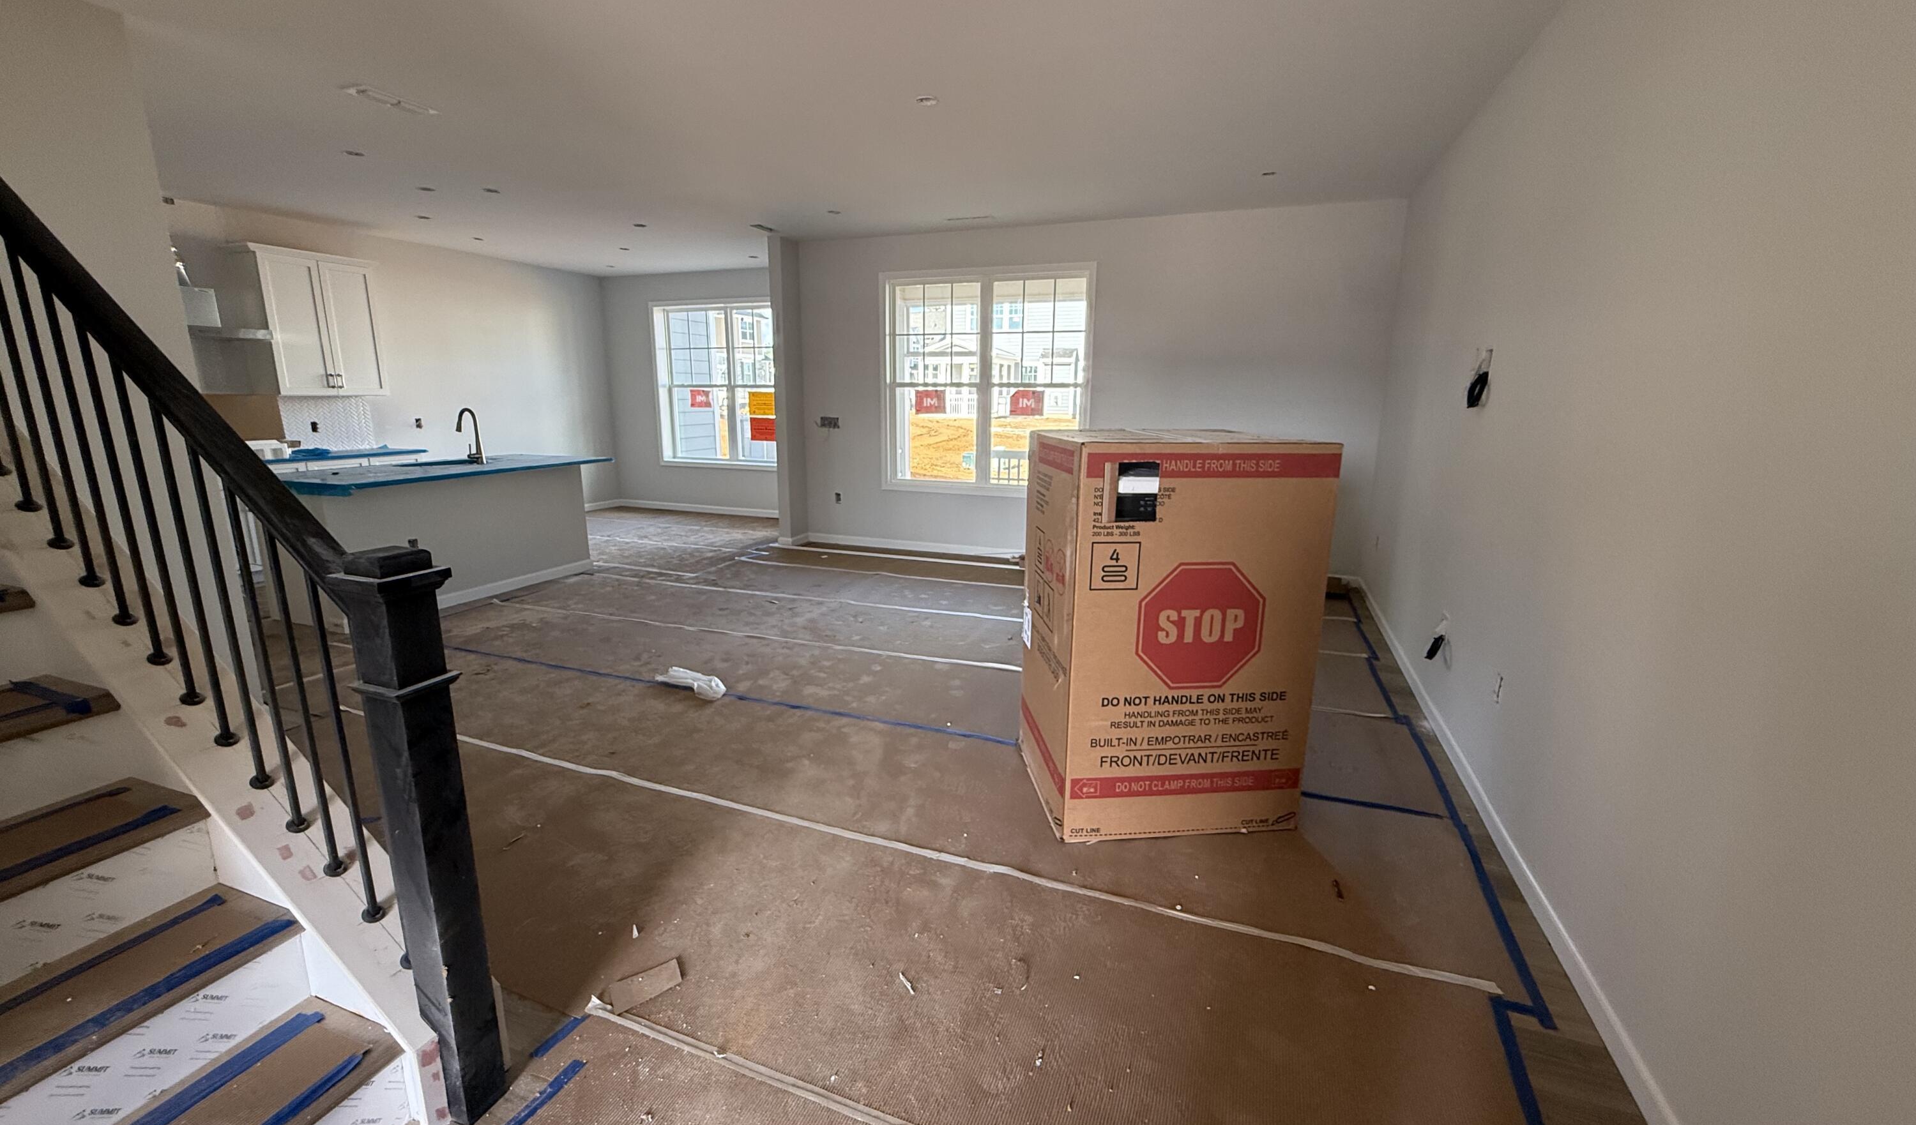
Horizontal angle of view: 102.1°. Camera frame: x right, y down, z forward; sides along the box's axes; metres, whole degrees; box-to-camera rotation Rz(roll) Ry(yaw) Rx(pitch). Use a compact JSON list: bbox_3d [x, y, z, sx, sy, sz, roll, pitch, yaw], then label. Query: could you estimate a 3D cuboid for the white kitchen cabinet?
[{"bbox_3d":[-5.273,-1.931,6.335,0.370,1.100,0.880,5,13,20],"label":"white kitchen cabinet"}]

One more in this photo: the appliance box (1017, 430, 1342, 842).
[{"bbox_3d":[0.724,0.206,2.801,0.825,1.303,0.700,-1,12,-6],"label":"appliance box"}]

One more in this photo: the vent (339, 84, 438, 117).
[{"bbox_3d":[-2.687,-2.190,3.680,0.180,0.020,0.360,5,13,20],"label":"vent"}]

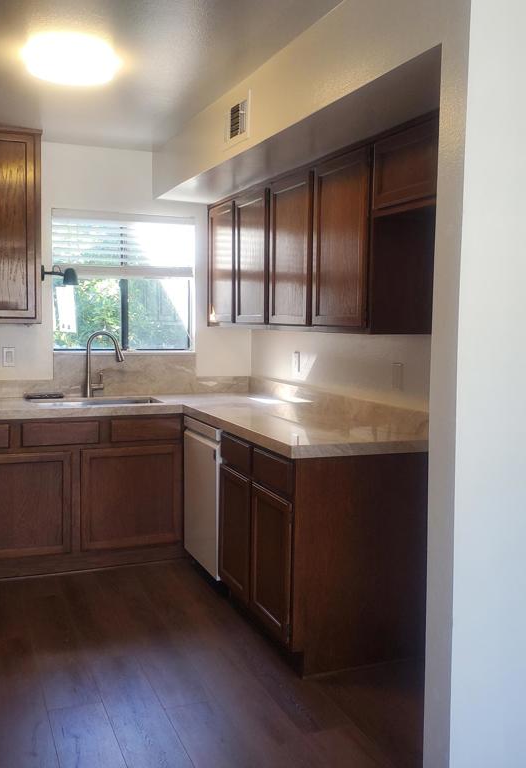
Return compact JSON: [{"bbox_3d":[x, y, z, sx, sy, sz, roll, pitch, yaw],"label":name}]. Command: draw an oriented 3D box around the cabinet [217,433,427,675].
[{"bbox_3d":[0.248,0.683,3.489,0.640,0.889,0.818,-2,5,-22],"label":"cabinet"}]

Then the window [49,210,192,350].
[{"bbox_3d":[-0.852,-0.623,4.771,0.885,0.855,0.100,-2,5,-22],"label":"window"}]

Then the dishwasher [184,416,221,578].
[{"bbox_3d":[-0.044,0.601,4.140,0.600,0.820,0.605,-2,5,-22],"label":"dishwasher"}]

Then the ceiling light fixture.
[{"bbox_3d":[-0.741,-1.232,2.958,0.360,0.100,0.360,-2,5,-22],"label":"ceiling light fixture"}]

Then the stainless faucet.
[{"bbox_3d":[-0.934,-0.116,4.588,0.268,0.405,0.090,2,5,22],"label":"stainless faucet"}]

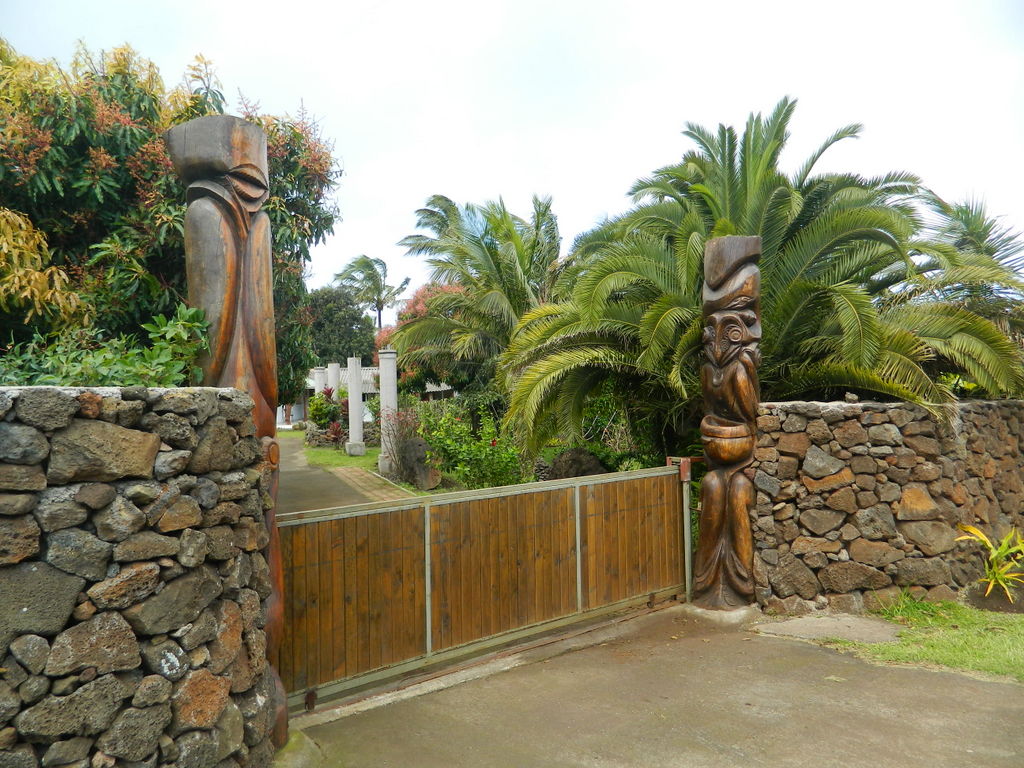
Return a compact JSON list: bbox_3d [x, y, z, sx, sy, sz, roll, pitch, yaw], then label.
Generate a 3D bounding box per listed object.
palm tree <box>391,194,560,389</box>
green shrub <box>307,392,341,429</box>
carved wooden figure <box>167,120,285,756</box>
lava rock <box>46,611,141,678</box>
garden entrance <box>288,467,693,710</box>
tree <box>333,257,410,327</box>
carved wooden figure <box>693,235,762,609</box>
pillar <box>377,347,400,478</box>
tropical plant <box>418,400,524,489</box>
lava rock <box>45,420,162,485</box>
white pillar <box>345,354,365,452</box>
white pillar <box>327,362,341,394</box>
[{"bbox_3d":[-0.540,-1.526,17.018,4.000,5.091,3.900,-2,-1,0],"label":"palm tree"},{"bbox_3d":[-6.245,0.878,24.500,1.150,1.200,1.100,-2,-1,0],"label":"green shrub"},{"bbox_3d":[-1.436,0.241,3.748,0.460,3.094,0.460,-1,-1,-43],"label":"carved wooden figure"},{"bbox_3d":[-1.647,0.990,2.891,0.330,0.250,0.260,-1,-1,-34],"label":"lava rock"},{"bbox_3d":[-0.018,1.220,4.912,3.338,1.070,0.120,-1,-1,-34],"label":"garden entrance"},{"bbox_3d":[-10.479,-3.473,55.042,5.500,12.291,5.500,-2,-1,0],"label":"tree"},{"bbox_3d":[1.710,0.295,5.894,0.440,2.850,0.440,-2,-1,26],"label":"carved wooden figure"},{"bbox_3d":[-2.776,0.658,16.669,0.450,2.650,0.450,-1,-1,-34],"label":"pillar"},{"bbox_3d":[-0.796,1.018,14.075,1.900,1.600,1.700,-2,-1,0],"label":"tropical plant"},{"bbox_3d":[-1.636,0.266,2.932,0.390,0.245,0.280,-1,-1,-34],"label":"lava rock"},{"bbox_3d":[-4.746,0.736,22.392,0.500,2.750,0.500,-1,-1,-34],"label":"white pillar"},{"bbox_3d":[-6.010,0.805,24.990,0.420,2.750,0.420,-1,-1,-34],"label":"white pillar"}]

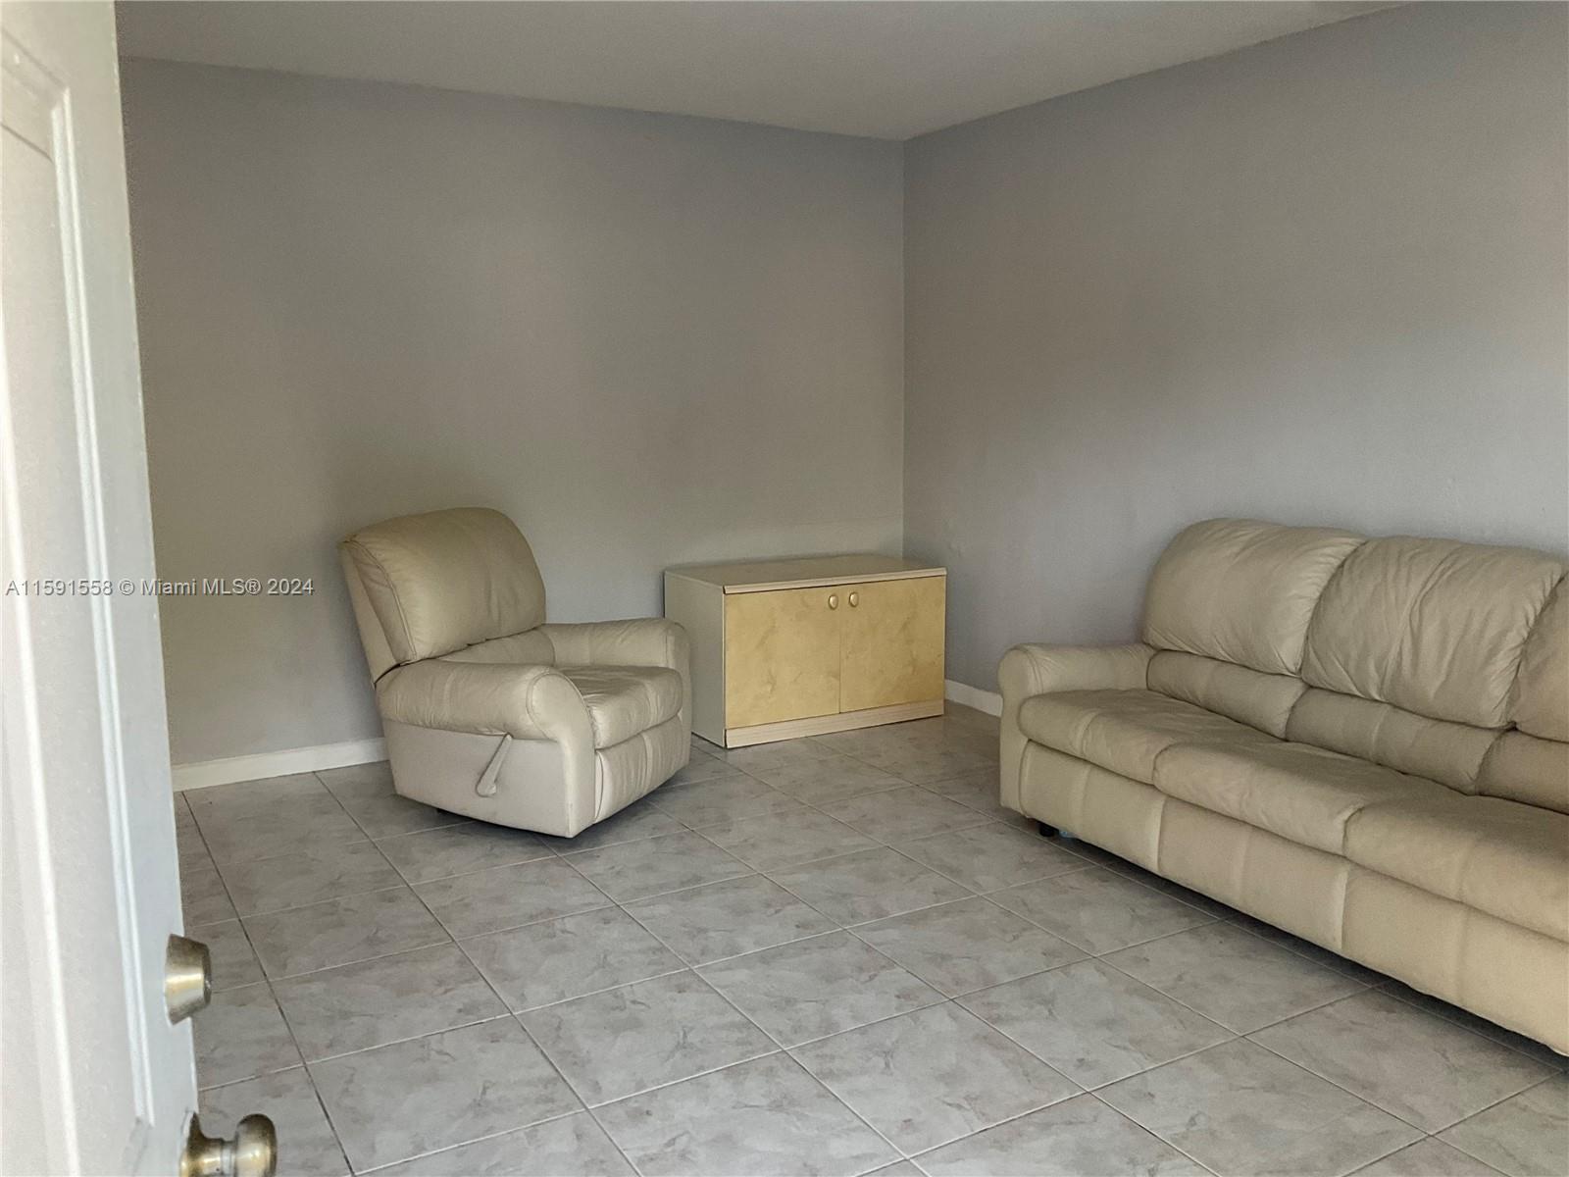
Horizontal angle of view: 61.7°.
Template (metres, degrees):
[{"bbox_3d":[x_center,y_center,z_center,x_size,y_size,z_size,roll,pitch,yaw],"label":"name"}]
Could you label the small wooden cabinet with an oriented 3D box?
[{"bbox_3d":[0.090,0.234,5.581,1.055,0.637,0.540,-5,10,-29],"label":"small wooden cabinet"}]

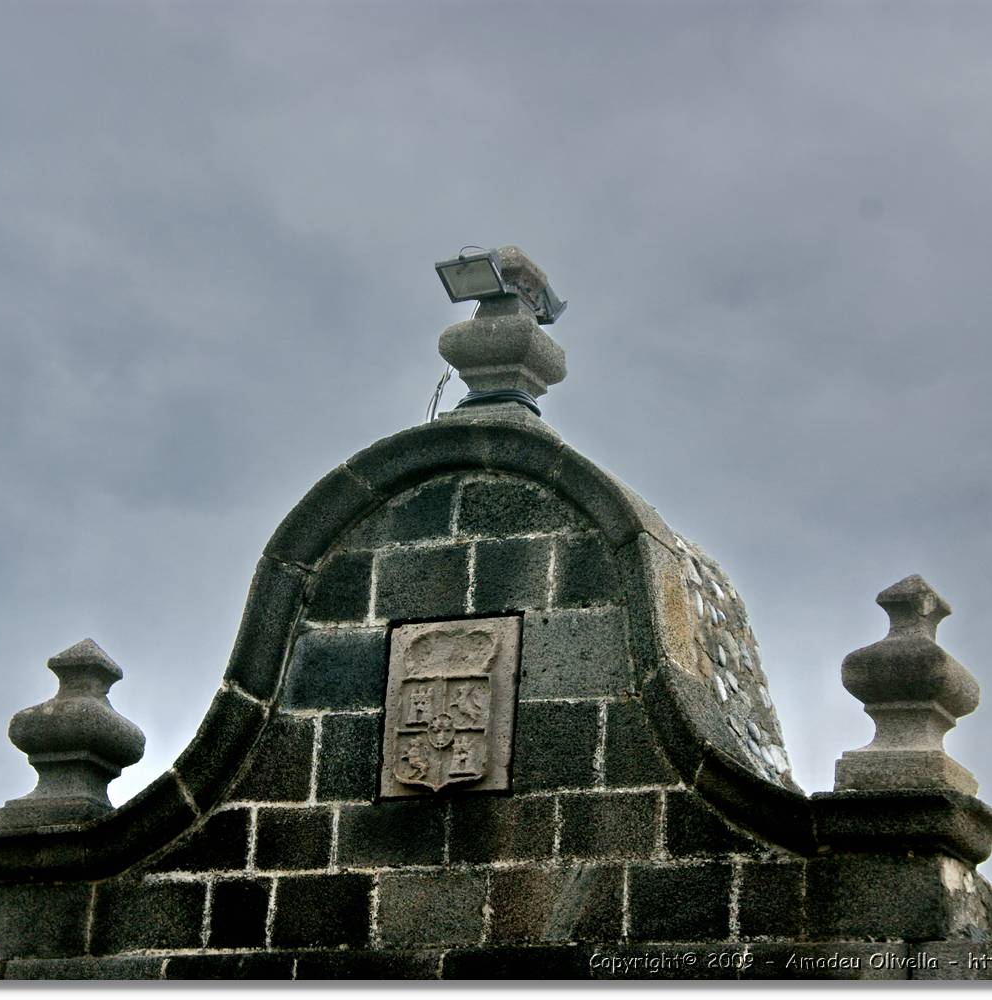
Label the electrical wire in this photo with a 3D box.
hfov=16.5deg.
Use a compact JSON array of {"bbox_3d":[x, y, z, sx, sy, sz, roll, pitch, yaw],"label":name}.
[{"bbox_3d":[-0.181,-0.577,14.212,0.274,0.452,0.125,-5,-20,25],"label":"electrical wire"}]

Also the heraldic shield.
[{"bbox_3d":[-0.156,0.817,13.255,0.547,0.679,0.106,-5,-20,25],"label":"heraldic shield"}]

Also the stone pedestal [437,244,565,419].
[{"bbox_3d":[0.043,-0.642,13.873,0.431,0.841,0.431,-5,-20,25],"label":"stone pedestal"}]

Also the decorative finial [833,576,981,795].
[{"bbox_3d":[1.537,0.691,12.634,0.431,0.879,0.431,-5,-20,25],"label":"decorative finial"}]

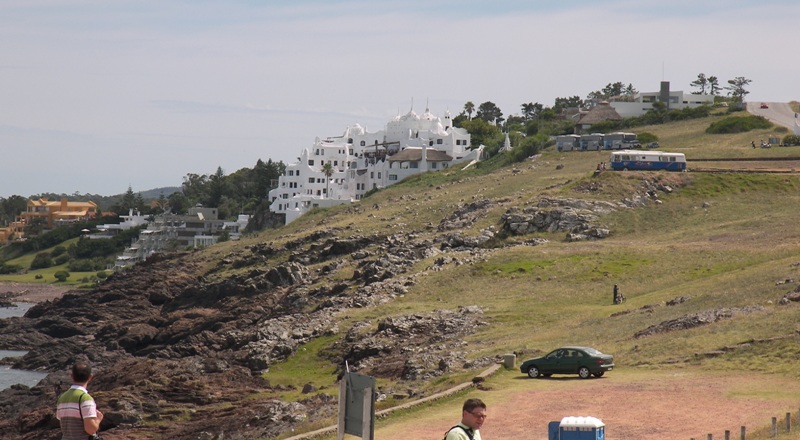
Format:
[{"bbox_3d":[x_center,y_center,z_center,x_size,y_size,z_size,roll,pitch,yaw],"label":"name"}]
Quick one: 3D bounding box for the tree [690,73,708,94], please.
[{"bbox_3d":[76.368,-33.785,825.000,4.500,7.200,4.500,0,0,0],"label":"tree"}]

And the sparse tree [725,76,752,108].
[{"bbox_3d":[82.650,-31.131,790.000,6.900,8.000,6.500,0,0,0],"label":"sparse tree"}]

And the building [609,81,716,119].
[{"bbox_3d":[64.658,-29.671,800.000,25.500,9.200,14.000,0,0,0],"label":"building"}]

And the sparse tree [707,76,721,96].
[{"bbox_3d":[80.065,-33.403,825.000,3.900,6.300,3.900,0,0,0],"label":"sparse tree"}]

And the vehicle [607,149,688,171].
[{"bbox_3d":[36.747,-8.753,480.000,10.800,3.200,2.500,0,0,-6],"label":"vehicle"}]

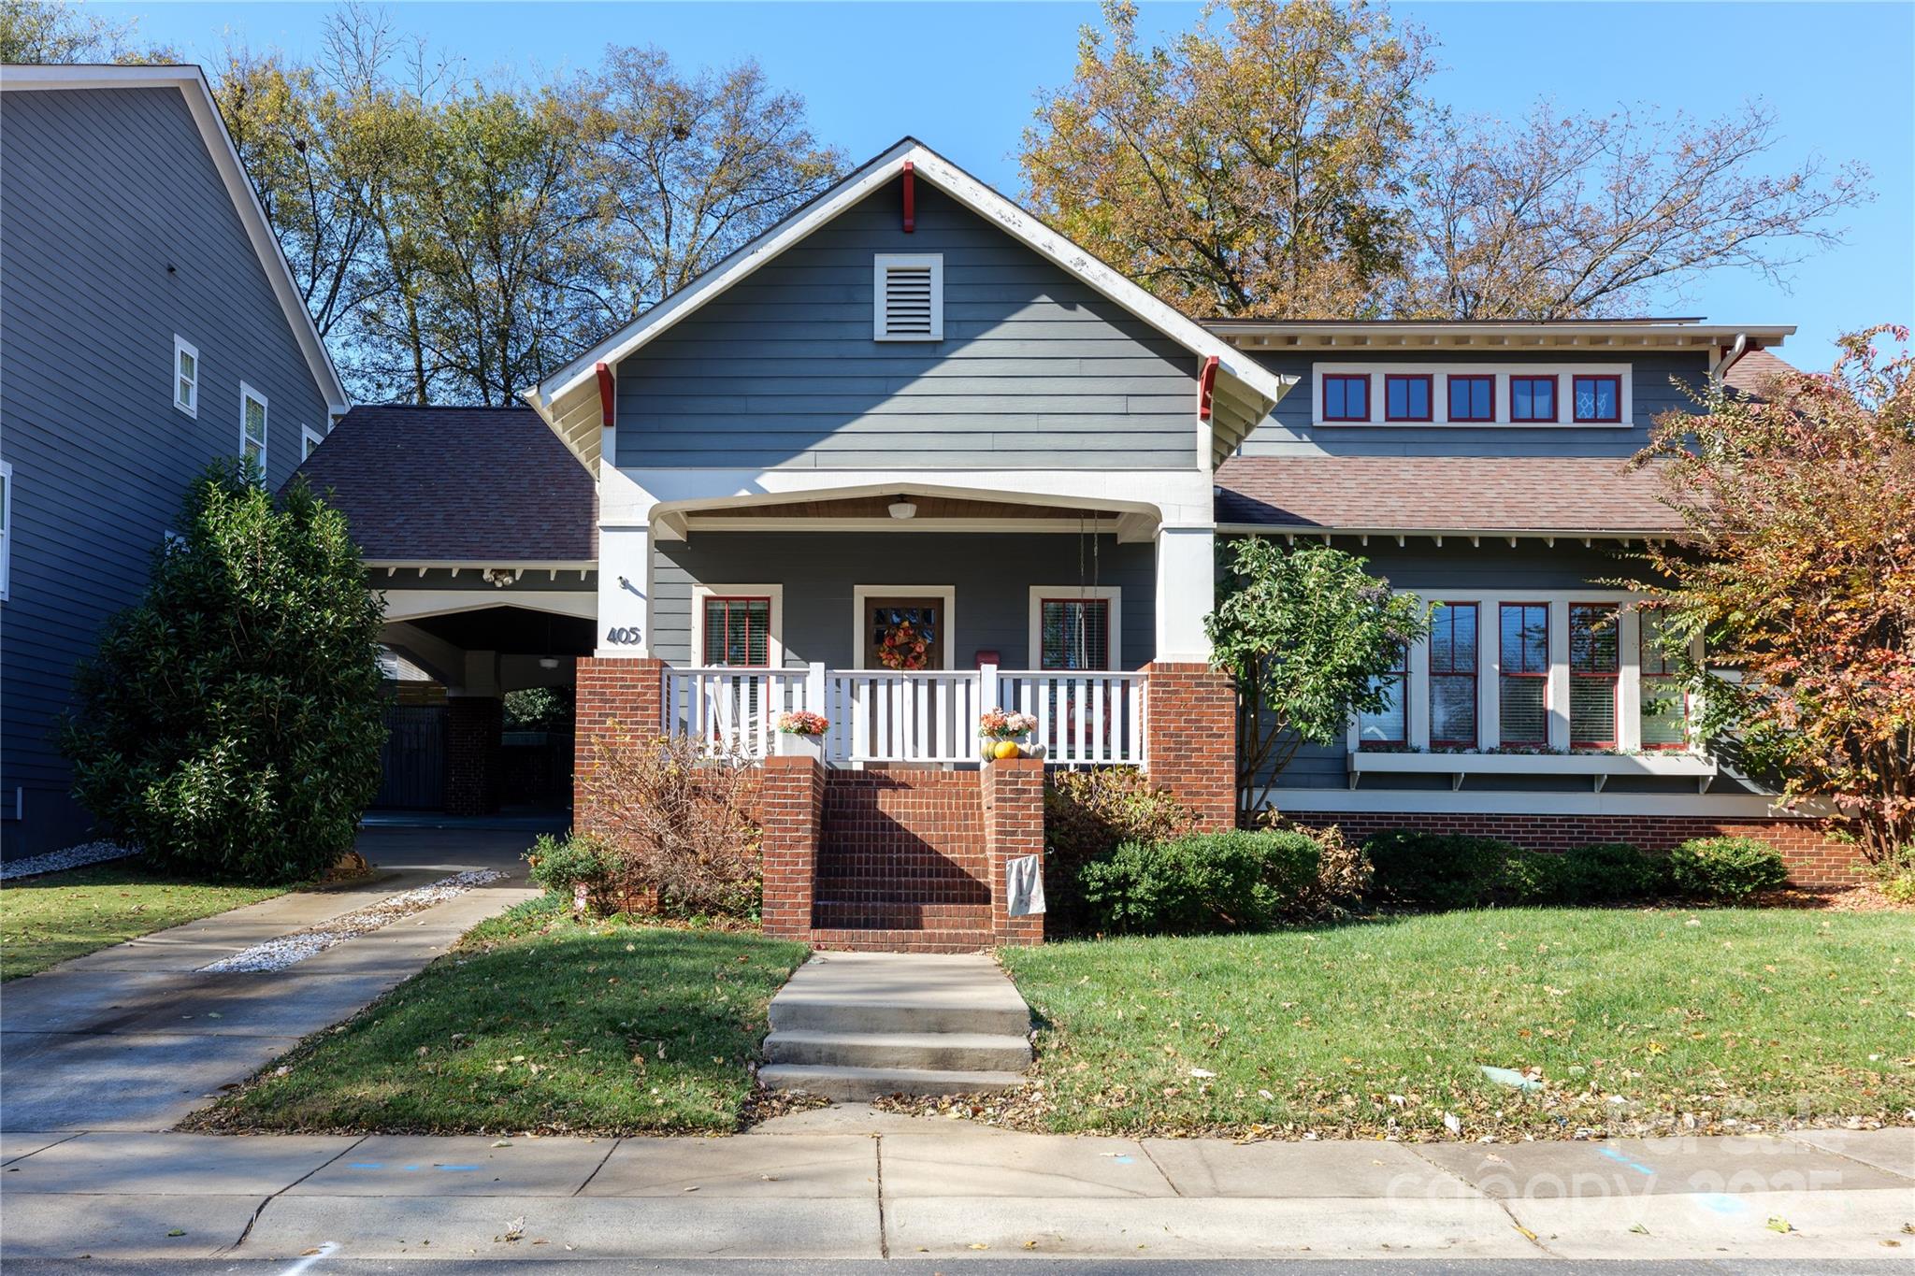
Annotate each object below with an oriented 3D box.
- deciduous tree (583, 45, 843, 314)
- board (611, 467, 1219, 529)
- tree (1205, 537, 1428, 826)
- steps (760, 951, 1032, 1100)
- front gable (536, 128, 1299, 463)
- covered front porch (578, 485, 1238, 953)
[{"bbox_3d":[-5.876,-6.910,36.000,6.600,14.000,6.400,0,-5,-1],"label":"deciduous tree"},{"bbox_3d":[-0.457,-1.350,14.450,5.950,0.580,0.280,0,-5,-1],"label":"board"},{"bbox_3d":[3.648,0.622,15.100,2.200,3.250,2.000,0,-5,-1],"label":"tree"},{"bbox_3d":[-0.352,2.476,9.850,1.500,0.520,4.000,0,-5,-1],"label":"steps"},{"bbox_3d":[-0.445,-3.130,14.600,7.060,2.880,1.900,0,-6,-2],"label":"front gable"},{"bbox_3d":[-0.497,0.725,14.750,6.300,4.450,4.900,0,-5,-1],"label":"covered front porch"}]

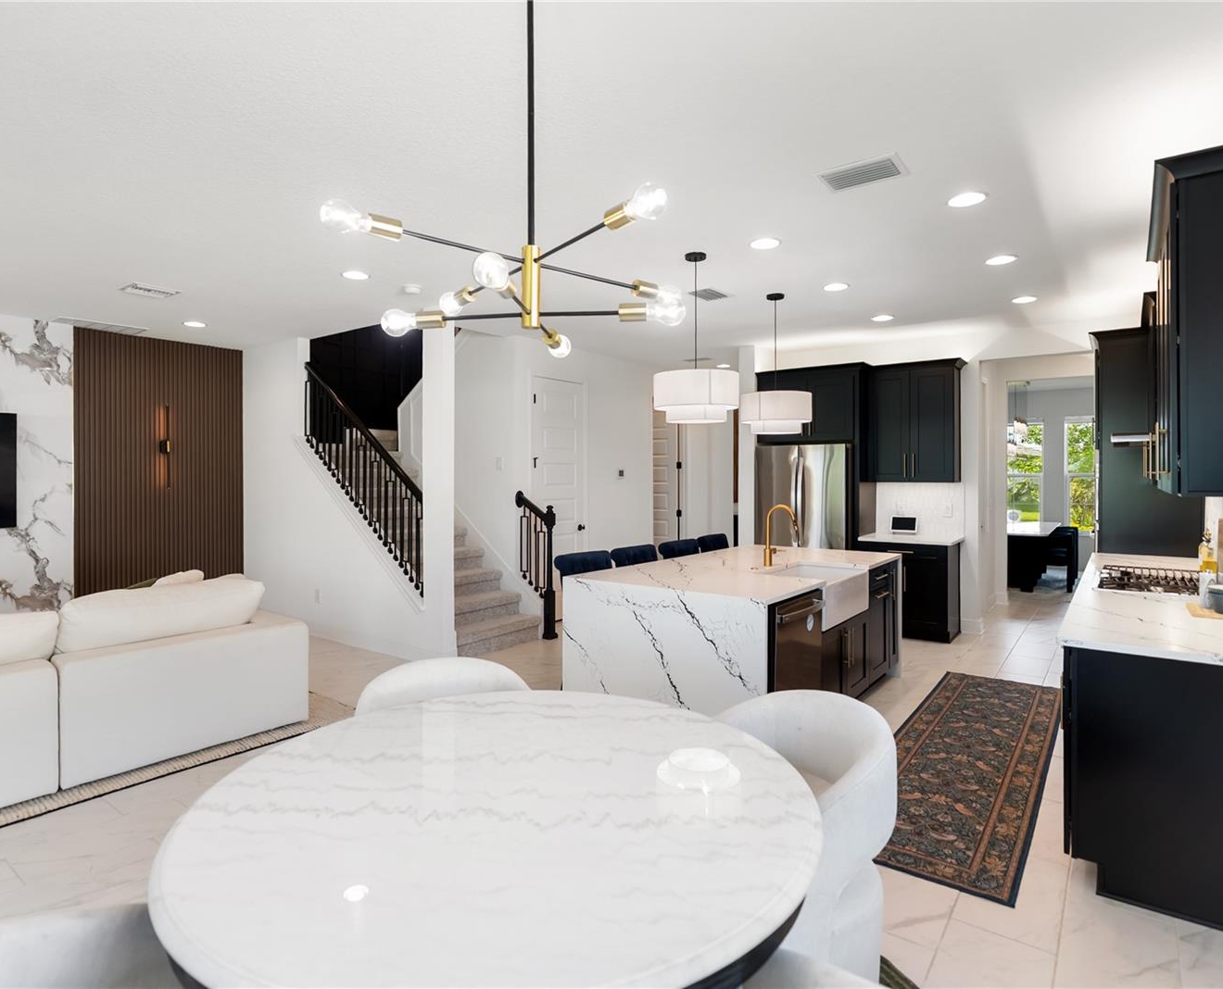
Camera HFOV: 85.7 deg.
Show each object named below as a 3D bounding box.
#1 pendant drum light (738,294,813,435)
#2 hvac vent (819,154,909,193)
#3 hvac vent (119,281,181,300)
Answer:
[{"bbox_3d":[1.238,-0.975,4.993,0.520,1.040,0.520,0,1,38],"label":"pendant drum light"},{"bbox_3d":[1.144,-1.450,2.988,0.340,0.025,0.235,0,1,38],"label":"hvac vent"},{"bbox_3d":[-3.369,-1.479,4.813,0.270,0.025,0.295,0,1,38],"label":"hvac vent"}]

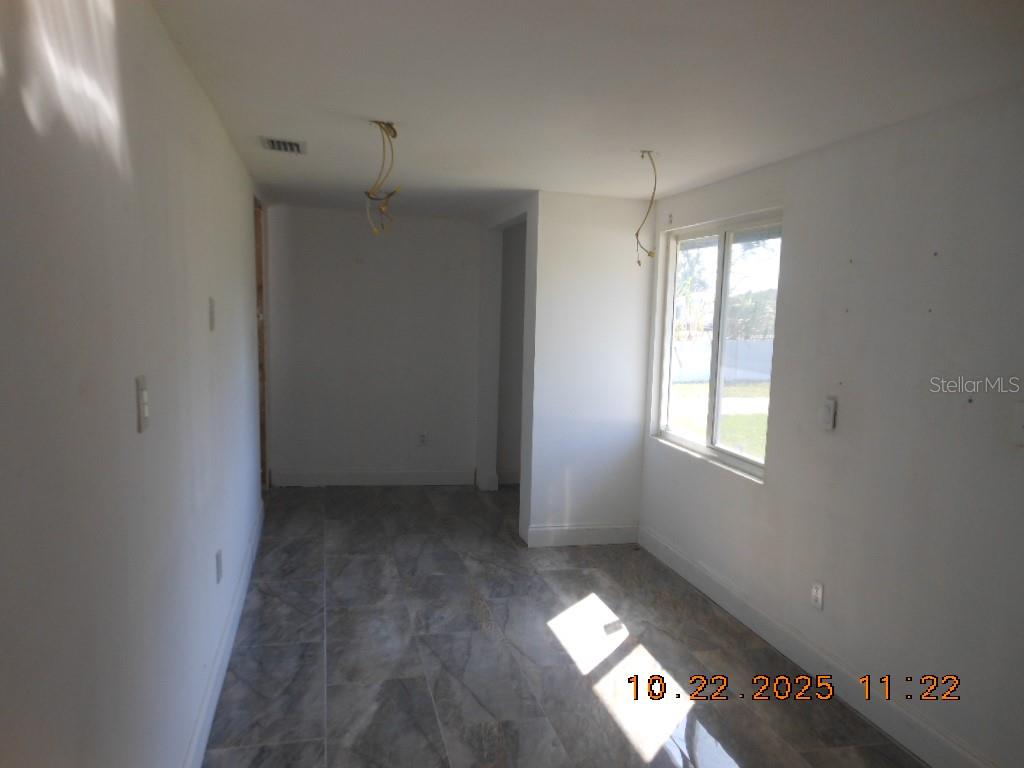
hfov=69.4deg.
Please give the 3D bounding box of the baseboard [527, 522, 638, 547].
[{"bbox_3d":[0.515,1.067,5.173,0.831,0.142,0.018,0,6,-14],"label":"baseboard"}]

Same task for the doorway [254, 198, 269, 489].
[{"bbox_3d":[-2.027,-0.192,5.861,0.130,2.350,0.820,0,6,-14],"label":"doorway"}]

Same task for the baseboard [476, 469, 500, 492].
[{"bbox_3d":[-0.218,0.884,6.636,0.200,0.145,0.020,0,6,-14],"label":"baseboard"}]

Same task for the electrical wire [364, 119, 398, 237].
[{"bbox_3d":[-0.546,-0.859,3.102,0.140,0.455,0.120,0,6,-14],"label":"electrical wire"}]

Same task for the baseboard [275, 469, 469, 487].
[{"bbox_3d":[-1.231,0.850,6.668,1.820,0.148,0.018,0,6,-14],"label":"baseboard"}]

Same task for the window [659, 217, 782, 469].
[{"bbox_3d":[1.206,-0.256,4.395,0.090,1.360,1.310,0,6,-14],"label":"window"}]

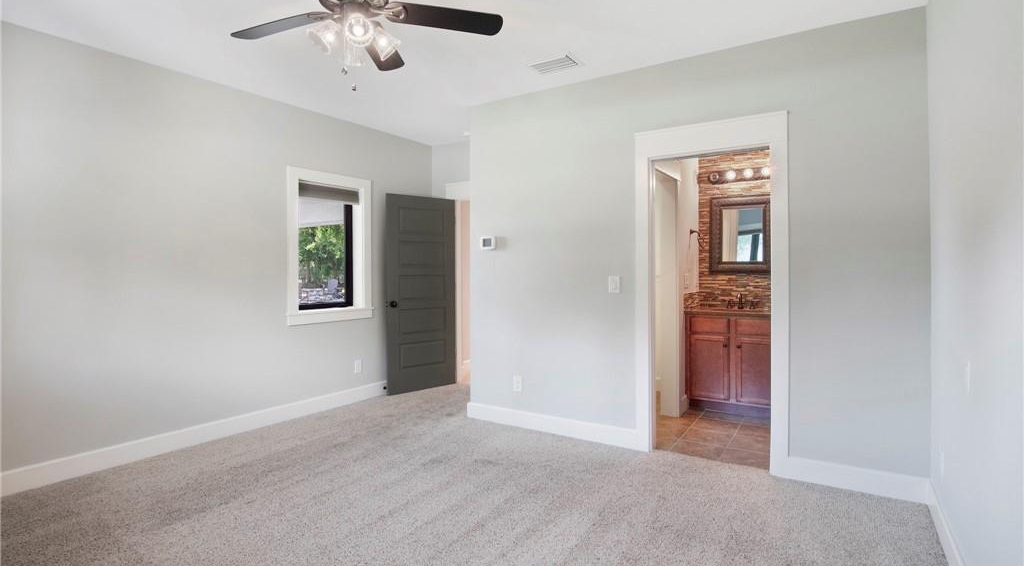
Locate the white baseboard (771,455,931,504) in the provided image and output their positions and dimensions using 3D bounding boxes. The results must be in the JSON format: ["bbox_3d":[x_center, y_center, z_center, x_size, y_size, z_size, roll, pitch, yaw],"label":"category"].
[{"bbox_3d":[1.978,1.153,2.824,0.767,0.145,0.022,0,1,31],"label":"white baseboard"}]

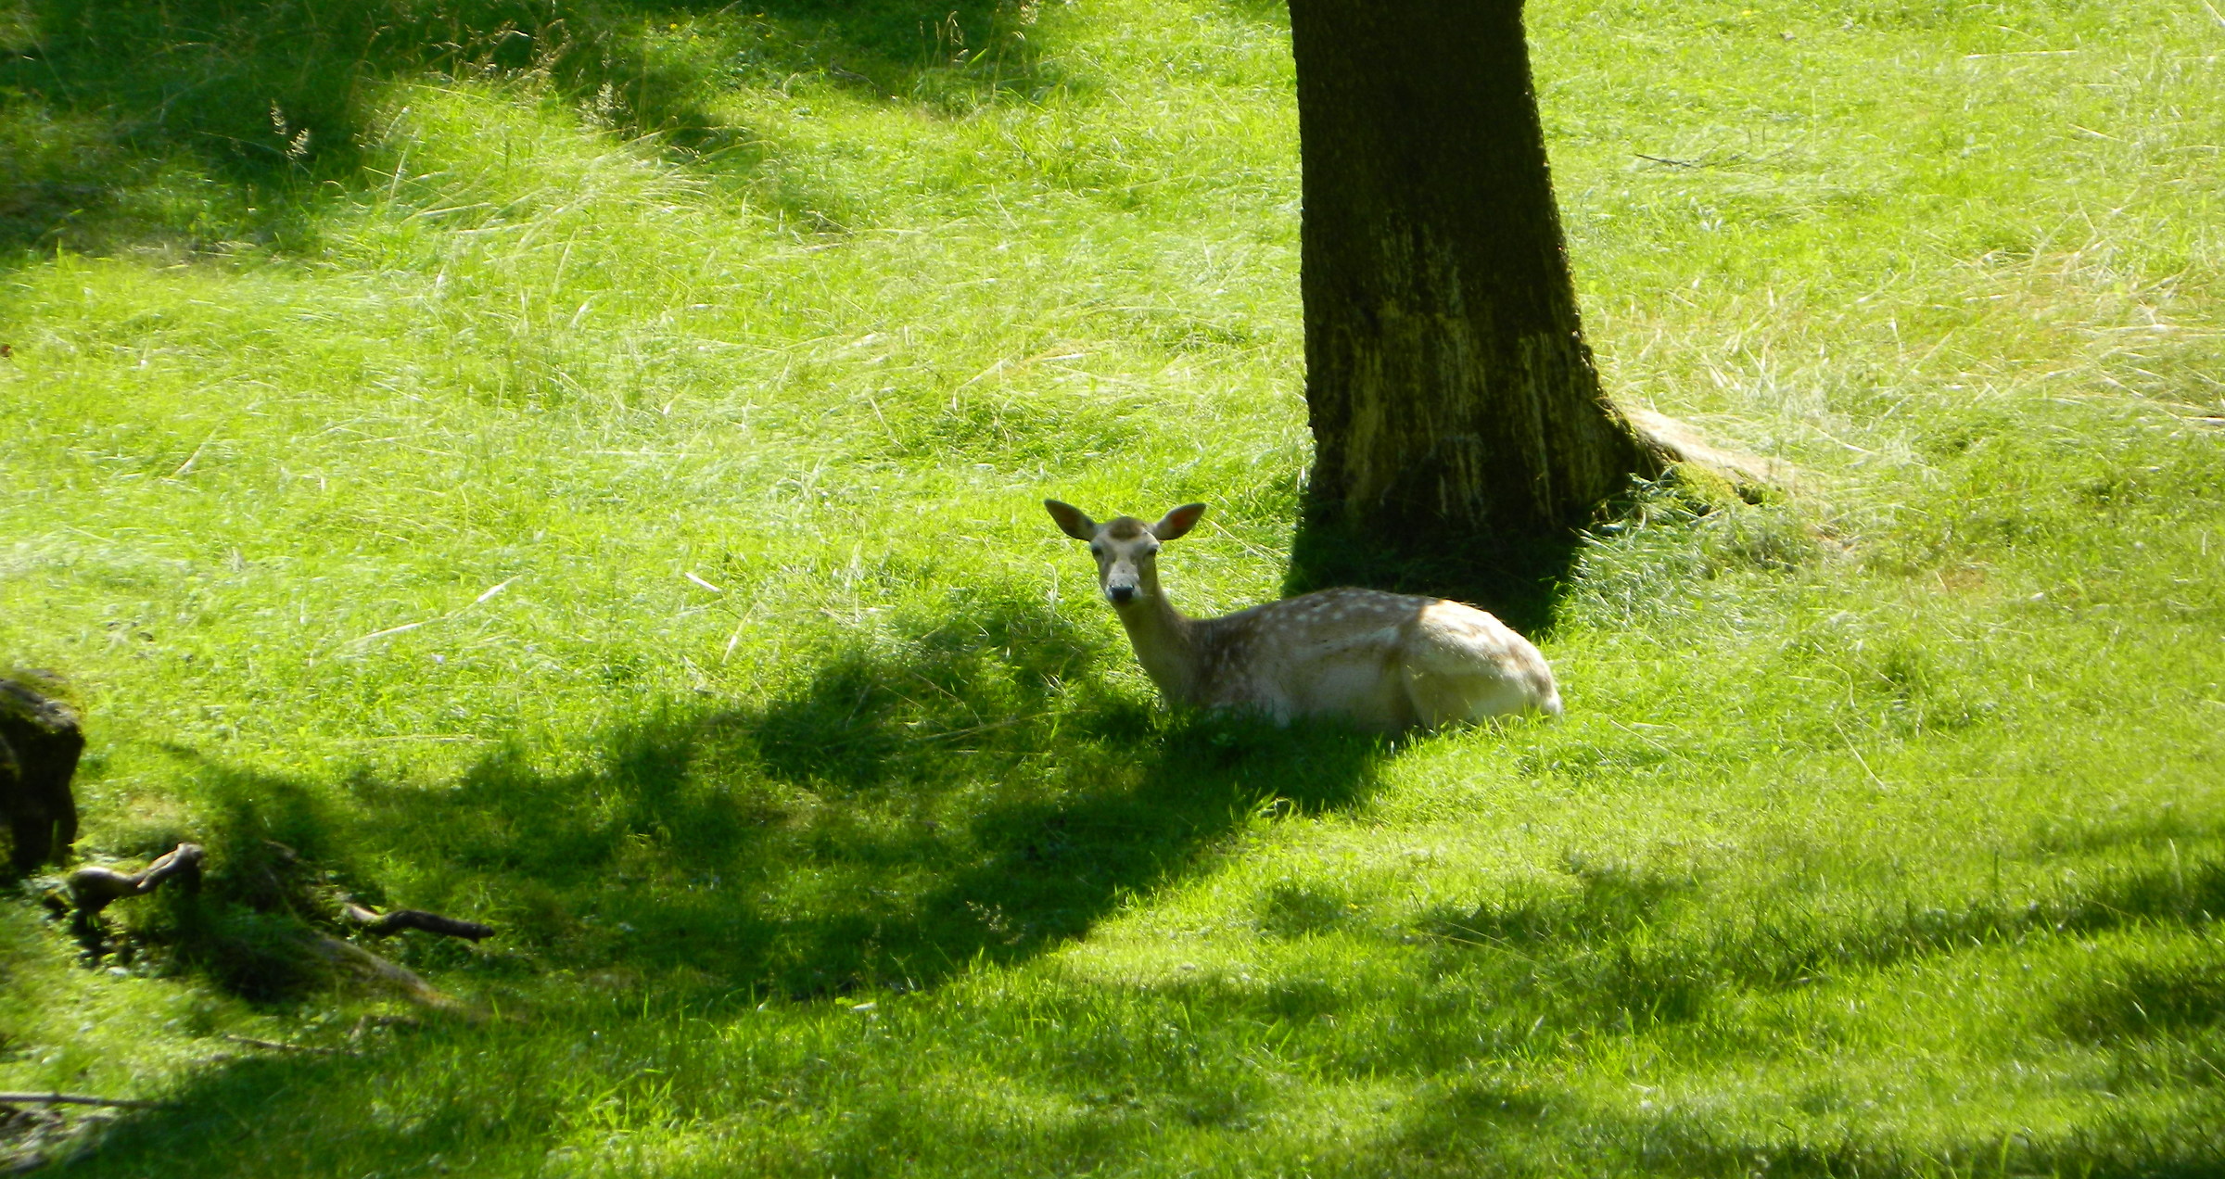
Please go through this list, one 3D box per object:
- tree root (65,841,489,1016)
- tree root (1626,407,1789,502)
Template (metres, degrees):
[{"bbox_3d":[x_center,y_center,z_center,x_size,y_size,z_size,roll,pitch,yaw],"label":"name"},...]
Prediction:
[{"bbox_3d":[-1.659,0.675,42.400,0.840,0.240,0.450,-2,11,0],"label":"tree root"},{"bbox_3d":[1.269,-0.287,45.500,0.380,0.190,0.250,-2,11,0],"label":"tree root"}]

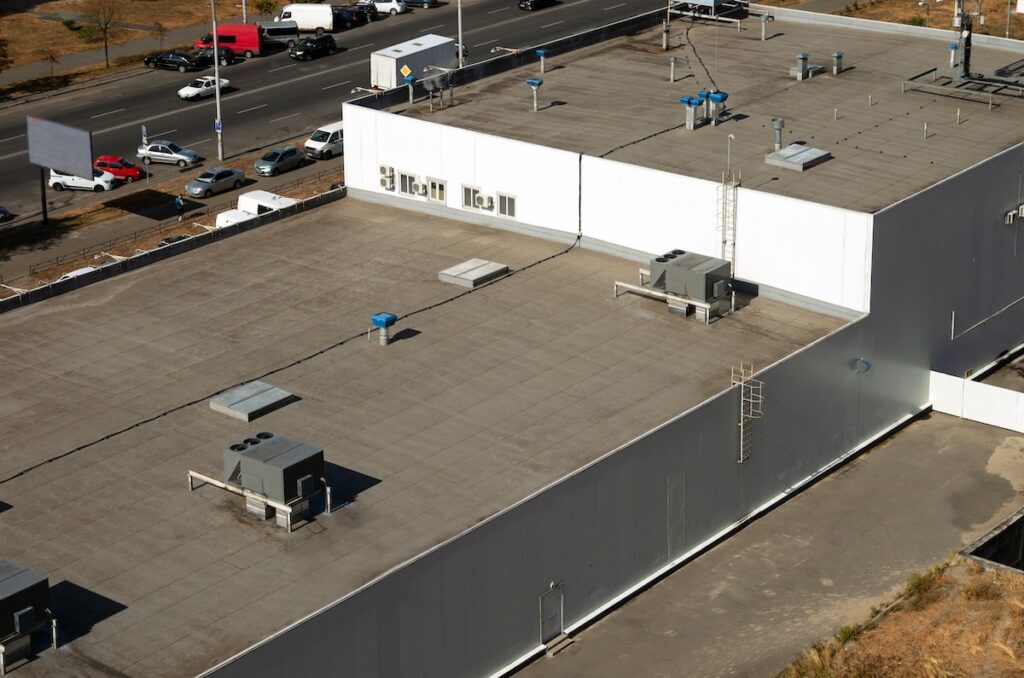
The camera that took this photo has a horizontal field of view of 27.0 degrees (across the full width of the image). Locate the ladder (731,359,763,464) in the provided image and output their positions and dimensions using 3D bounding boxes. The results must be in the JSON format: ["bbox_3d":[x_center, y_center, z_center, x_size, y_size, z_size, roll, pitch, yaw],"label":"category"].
[{"bbox_3d":[10.184,3.236,91.343,1.340,4.380,0.750,16,26,36],"label":"ladder"}]

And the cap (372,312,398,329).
[{"bbox_3d":[-5.677,-0.794,95.284,0.840,0.420,0.840,16,26,36],"label":"cap"}]

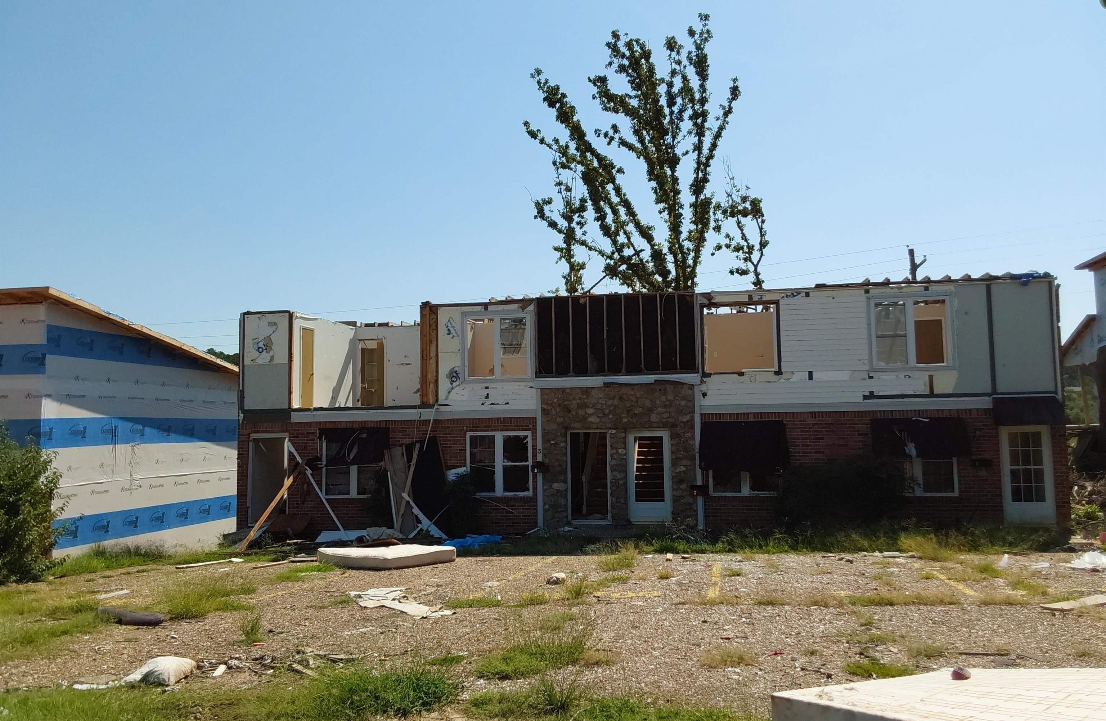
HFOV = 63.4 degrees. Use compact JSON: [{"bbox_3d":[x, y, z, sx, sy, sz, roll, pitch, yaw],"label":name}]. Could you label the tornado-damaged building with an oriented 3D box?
[{"bbox_3d":[2.199,1.499,24.380,18.622,5.470,9.000,-2,-4,11],"label":"tornado-damaged building"}]

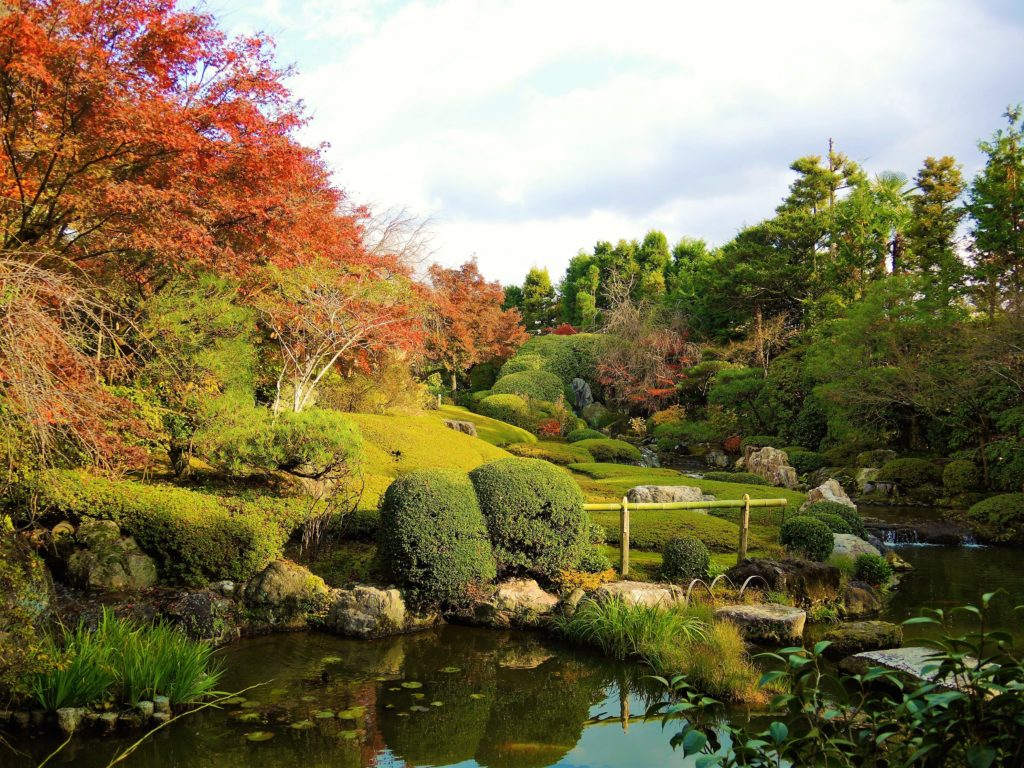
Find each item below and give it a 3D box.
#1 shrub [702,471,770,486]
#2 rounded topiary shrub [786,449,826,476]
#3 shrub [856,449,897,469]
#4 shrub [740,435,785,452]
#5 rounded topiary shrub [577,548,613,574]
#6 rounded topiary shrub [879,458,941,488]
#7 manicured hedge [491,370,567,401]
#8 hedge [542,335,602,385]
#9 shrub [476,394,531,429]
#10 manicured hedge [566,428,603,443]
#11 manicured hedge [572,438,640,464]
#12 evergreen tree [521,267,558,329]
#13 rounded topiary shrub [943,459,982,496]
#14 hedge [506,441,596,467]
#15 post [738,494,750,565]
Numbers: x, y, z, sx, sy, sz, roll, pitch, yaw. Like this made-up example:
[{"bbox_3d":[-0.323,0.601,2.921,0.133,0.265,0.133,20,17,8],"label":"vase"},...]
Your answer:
[{"bbox_3d":[4.499,1.924,16.600,1.400,0.400,0.900,0,-1,14],"label":"shrub"},{"bbox_3d":[6.910,1.872,19.500,0.980,0.600,0.900,-1,-3,18],"label":"rounded topiary shrub"},{"bbox_3d":[8.100,1.690,18.400,0.900,0.500,0.800,0,-2,0],"label":"shrub"},{"bbox_3d":[6.653,1.687,22.000,1.350,0.750,1.100,0,-1,0],"label":"shrub"},{"bbox_3d":[0.840,1.775,8.300,0.360,0.270,0.340,0,-2,0],"label":"rounded topiary shrub"},{"bbox_3d":[8.638,1.945,18.000,1.380,0.630,1.150,-1,-3,23],"label":"rounded topiary shrub"},{"bbox_3d":[0.500,0.190,27.000,2.400,1.250,2.100,0,-2,0],"label":"manicured hedge"},{"bbox_3d":[1.863,-0.754,25.500,1.900,1.550,1.700,0,-2,0],"label":"hedge"},{"bbox_3d":[-0.195,0.714,21.500,1.460,0.880,1.400,0,-2,0],"label":"shrub"},{"bbox_3d":[2.024,1.467,22.500,1.100,0.500,0.900,0,-1,0],"label":"manicured hedge"},{"bbox_3d":[2.290,1.640,20.000,1.750,0.680,1.500,0,-2,0],"label":"manicured hedge"},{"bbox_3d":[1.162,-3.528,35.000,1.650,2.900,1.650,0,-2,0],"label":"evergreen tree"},{"bbox_3d":[8.974,1.853,16.500,0.780,0.740,0.750,-1,-1,29],"label":"rounded topiary shrub"},{"bbox_3d":[0.883,1.606,19.000,2.000,0.550,1.500,0,-1,0],"label":"hedge"},{"bbox_3d":[2.639,1.651,9.400,0.080,0.830,0.080,0,-1,-22],"label":"post"}]

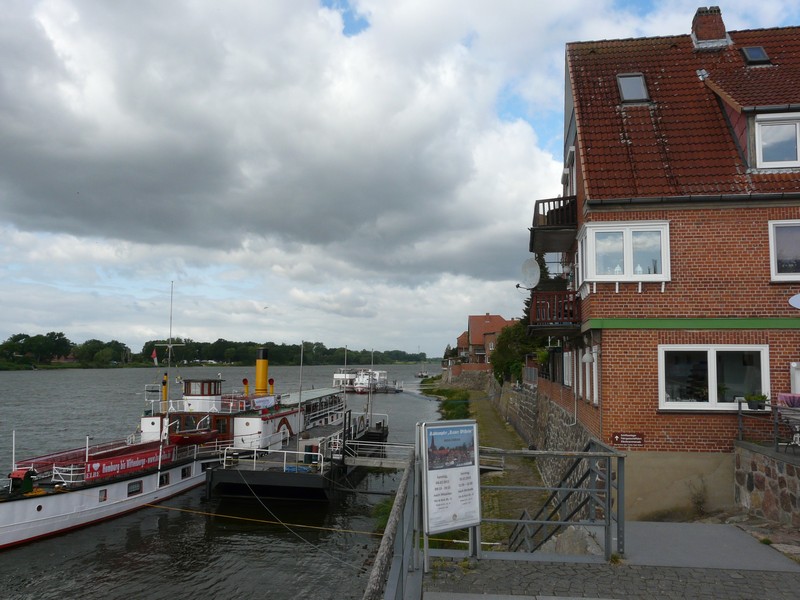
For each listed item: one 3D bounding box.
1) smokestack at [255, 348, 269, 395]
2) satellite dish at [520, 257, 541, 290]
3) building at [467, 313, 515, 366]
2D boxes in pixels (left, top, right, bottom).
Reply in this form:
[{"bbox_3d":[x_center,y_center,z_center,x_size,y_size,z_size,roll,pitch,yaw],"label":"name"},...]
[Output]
[{"bbox_3d":[-11.541,5.992,54.000,0.980,3.850,0.980,-1,-5,8],"label":"smokestack"},{"bbox_3d":[3.696,-0.744,18.300,0.180,0.860,0.800,9,-9,-28],"label":"satellite dish"},{"bbox_3d":[19.474,8.510,134.789,9.800,11.400,10.000,0,-5,1],"label":"building"}]

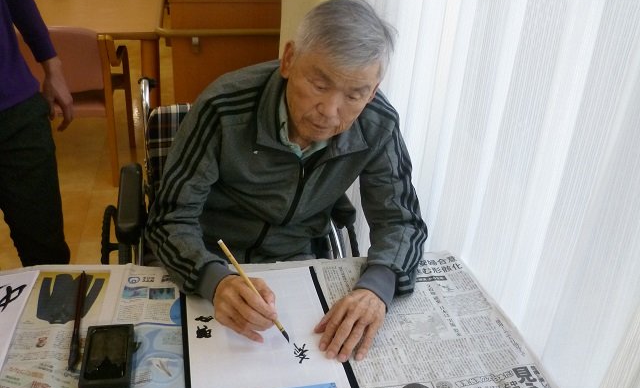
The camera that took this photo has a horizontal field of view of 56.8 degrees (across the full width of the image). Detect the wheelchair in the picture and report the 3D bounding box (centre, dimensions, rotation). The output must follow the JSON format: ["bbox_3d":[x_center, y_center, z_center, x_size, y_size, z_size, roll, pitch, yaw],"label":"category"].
[{"bbox_3d":[-0.200,0.254,1.538,0.620,0.880,1.000,-2,28,-12],"label":"wheelchair"}]

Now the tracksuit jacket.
[{"bbox_3d":[-0.074,-0.010,1.315,0.580,0.550,0.500,0,28,-9],"label":"tracksuit jacket"}]

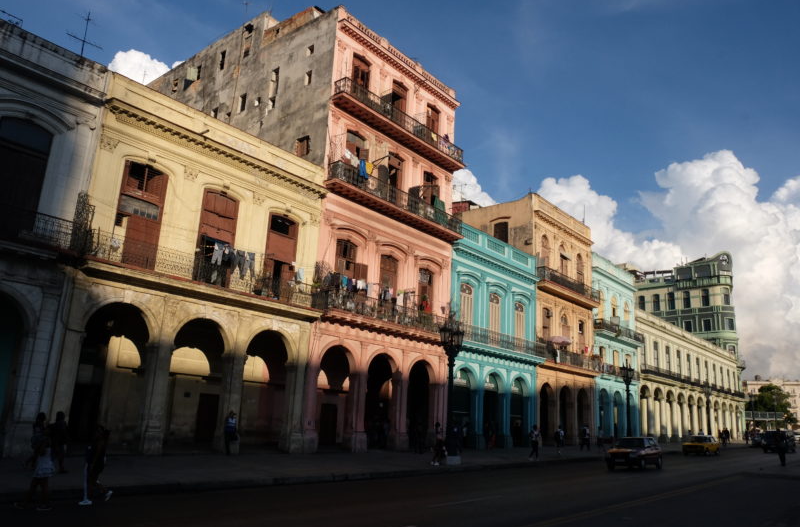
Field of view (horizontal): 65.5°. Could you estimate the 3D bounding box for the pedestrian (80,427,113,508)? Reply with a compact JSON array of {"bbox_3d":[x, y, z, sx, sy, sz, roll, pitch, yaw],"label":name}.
[{"bbox_3d":[-5.980,3.824,12.195,0.620,1.660,0.500,16,-19,-42],"label":"pedestrian"}]

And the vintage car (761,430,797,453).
[{"bbox_3d":[31.112,14.634,50.991,1.820,1.620,4.600,-8,-18,39],"label":"vintage car"}]

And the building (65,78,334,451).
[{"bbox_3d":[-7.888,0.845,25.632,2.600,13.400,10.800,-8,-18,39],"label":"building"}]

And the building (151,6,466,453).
[{"bbox_3d":[-8.408,-1.323,42.074,23.300,25.300,11.400,-9,-18,39],"label":"building"}]

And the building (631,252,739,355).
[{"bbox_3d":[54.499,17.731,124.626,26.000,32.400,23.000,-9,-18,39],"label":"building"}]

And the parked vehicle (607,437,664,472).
[{"bbox_3d":[11.633,9.421,30.861,1.620,1.430,4.100,-8,-18,39],"label":"parked vehicle"}]

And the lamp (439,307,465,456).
[{"bbox_3d":[2.354,5.320,27.057,1.050,6.450,1.050,3,-14,1],"label":"lamp"}]

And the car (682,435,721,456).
[{"bbox_3d":[24.068,14.478,49.600,1.630,1.430,4.150,-9,-18,39],"label":"car"}]

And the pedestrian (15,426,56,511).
[{"bbox_3d":[-6.631,3.618,11.439,0.620,1.650,0.520,16,-19,-42],"label":"pedestrian"}]

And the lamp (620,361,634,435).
[{"bbox_3d":[16.310,10.093,44.461,1.050,6.450,1.050,-9,-18,39],"label":"lamp"}]

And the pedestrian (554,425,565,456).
[{"bbox_3d":[9.687,10.738,37.803,0.500,1.700,0.450,-8,-18,39],"label":"pedestrian"}]

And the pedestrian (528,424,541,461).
[{"bbox_3d":[6.929,9.256,32.055,0.500,1.740,0.520,-9,-18,39],"label":"pedestrian"}]

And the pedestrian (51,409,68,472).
[{"bbox_3d":[-9.692,5.111,17.838,0.420,1.680,0.520,-2,-15,21],"label":"pedestrian"}]

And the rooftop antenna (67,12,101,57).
[{"bbox_3d":[-12.259,-8.935,24.272,0.500,1.950,1.350,-9,-18,39],"label":"rooftop antenna"}]

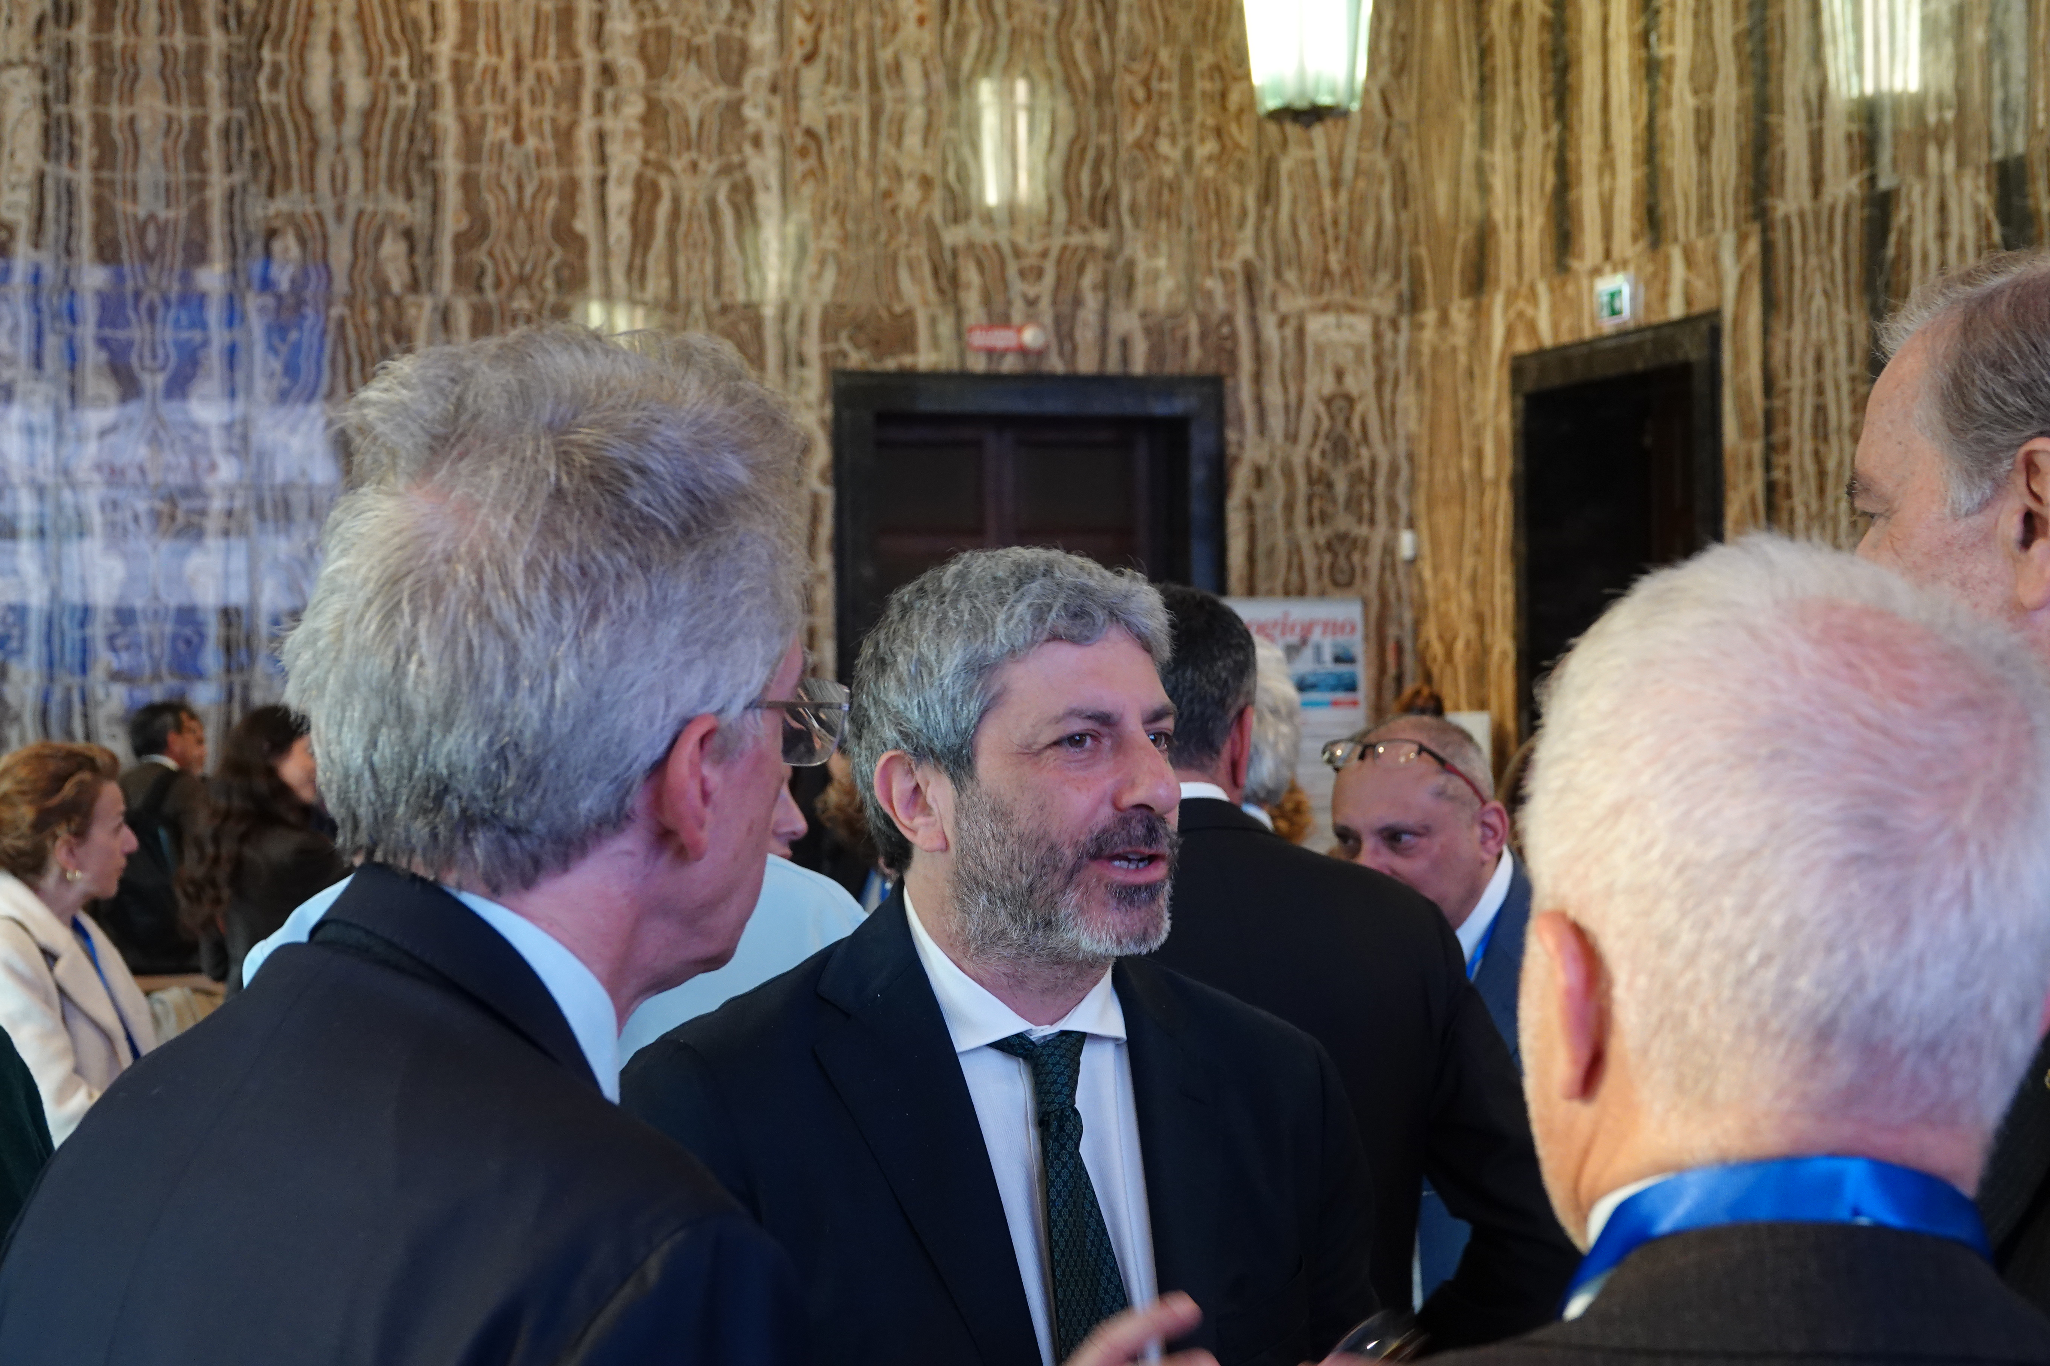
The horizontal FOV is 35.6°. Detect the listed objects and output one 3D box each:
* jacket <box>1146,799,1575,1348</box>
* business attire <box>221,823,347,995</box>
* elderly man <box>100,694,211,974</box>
[{"bbox_3d":[0.160,0.480,2.950,0.620,0.760,0.360,-1,0,3],"label":"jacket"},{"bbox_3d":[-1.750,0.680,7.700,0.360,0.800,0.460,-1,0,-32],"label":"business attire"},{"bbox_3d":[-2.430,0.880,9.000,0.380,1.670,0.540,-1,0,-42],"label":"elderly man"}]

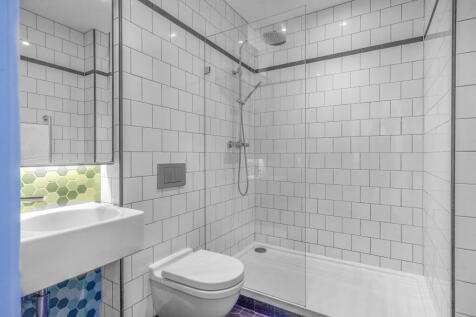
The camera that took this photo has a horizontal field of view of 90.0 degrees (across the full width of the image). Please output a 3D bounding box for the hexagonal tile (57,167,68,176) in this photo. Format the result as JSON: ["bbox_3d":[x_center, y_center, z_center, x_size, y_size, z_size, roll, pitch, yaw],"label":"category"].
[{"bbox_3d":[-0.878,0.065,1.195,0.008,0.049,0.057,0,1,30],"label":"hexagonal tile"}]

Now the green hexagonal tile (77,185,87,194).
[{"bbox_3d":[-0.833,0.165,1.276,0.008,0.049,0.057,0,1,30],"label":"green hexagonal tile"}]

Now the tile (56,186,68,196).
[{"bbox_3d":[-0.878,0.167,1.197,0.008,0.049,0.057,0,1,30],"label":"tile"}]

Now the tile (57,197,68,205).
[{"bbox_3d":[-0.878,0.217,1.198,0.008,0.049,0.057,0,1,30],"label":"tile"}]

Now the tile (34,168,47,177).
[{"bbox_3d":[-0.923,0.067,1.116,0.008,0.049,0.057,0,1,30],"label":"tile"}]

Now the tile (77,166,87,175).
[{"bbox_3d":[-0.833,0.064,1.274,0.008,0.049,0.057,0,1,30],"label":"tile"}]

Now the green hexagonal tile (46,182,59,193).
[{"bbox_3d":[-0.900,0.142,1.157,0.008,0.049,0.057,0,1,30],"label":"green hexagonal tile"}]

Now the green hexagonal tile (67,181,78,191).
[{"bbox_3d":[-0.856,0.141,1.236,0.008,0.049,0.057,0,1,30],"label":"green hexagonal tile"}]

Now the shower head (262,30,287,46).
[{"bbox_3d":[0.321,-1.045,2.074,0.205,0.040,0.205,12,7,29],"label":"shower head"}]

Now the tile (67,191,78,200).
[{"bbox_3d":[-0.855,0.191,1.237,0.008,0.049,0.057,0,1,30],"label":"tile"}]

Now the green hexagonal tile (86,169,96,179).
[{"bbox_3d":[-0.811,0.088,1.314,0.008,0.049,0.057,0,1,30],"label":"green hexagonal tile"}]

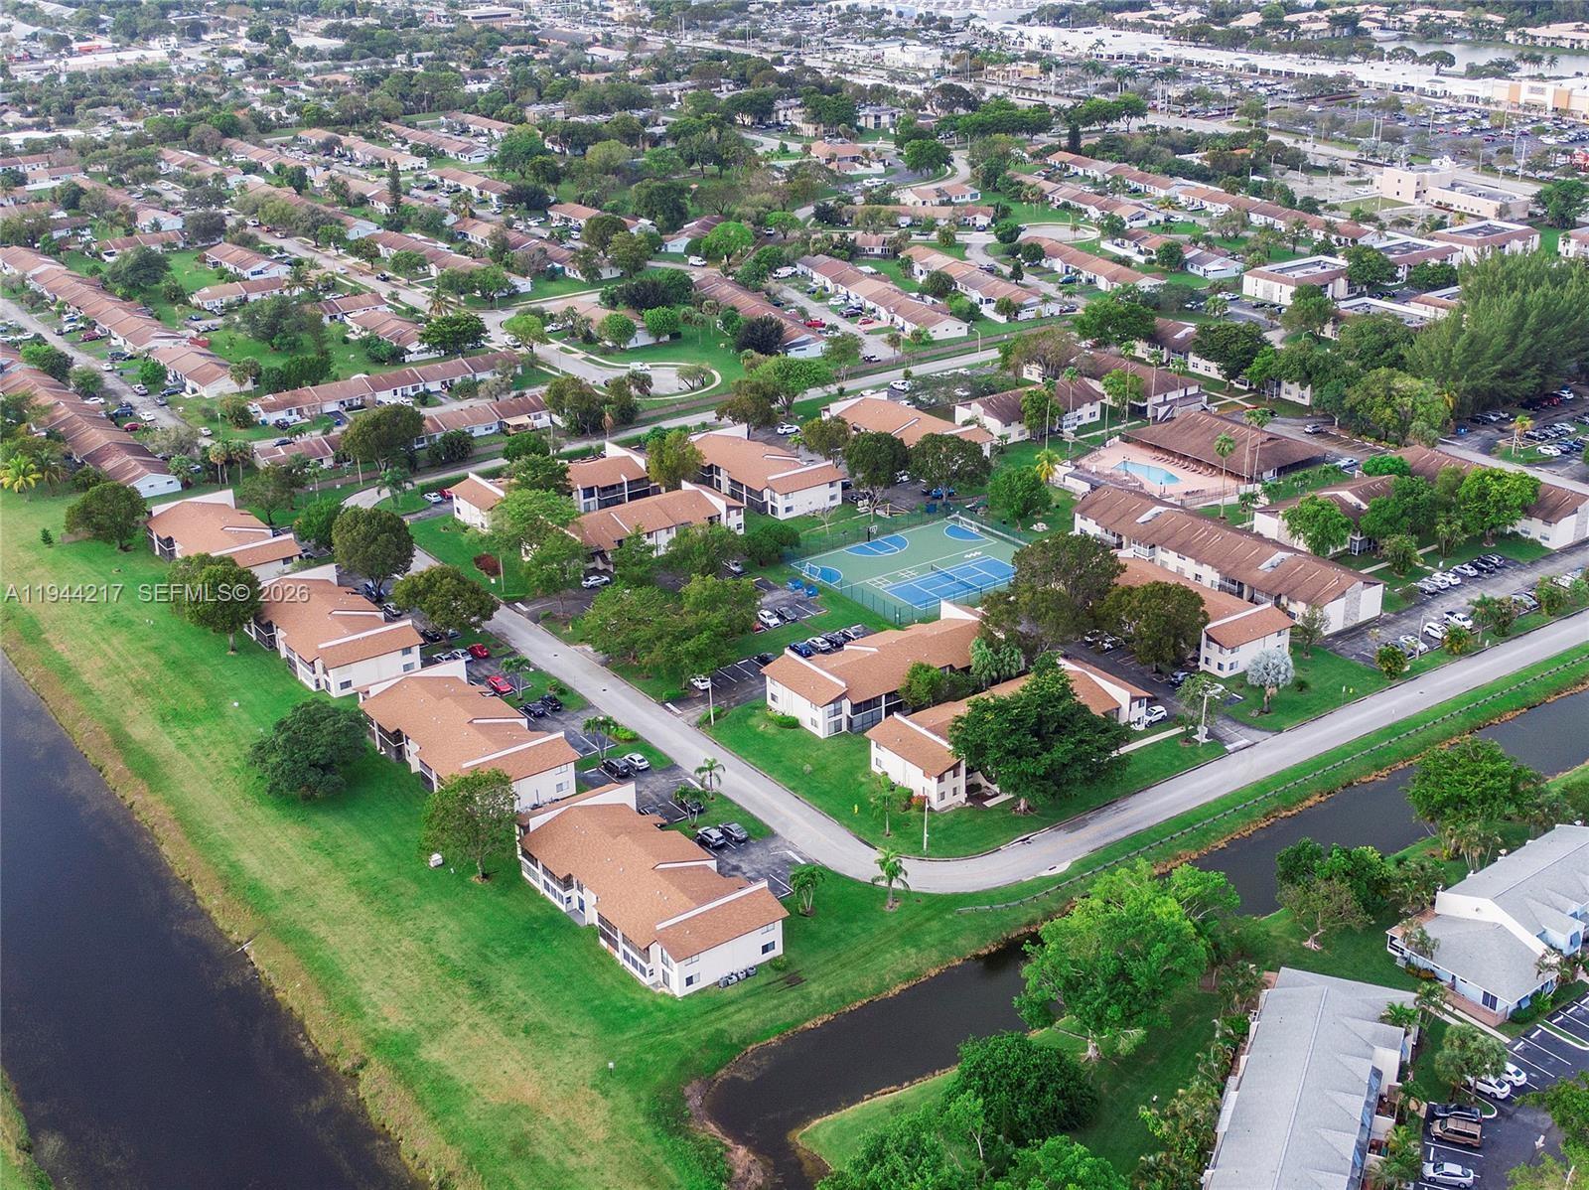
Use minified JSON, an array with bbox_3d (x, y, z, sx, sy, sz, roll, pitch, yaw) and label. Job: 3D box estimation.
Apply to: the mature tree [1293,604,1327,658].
[{"bbox_3d":[79.048,5.575,287.334,5.300,8.400,5.200,-2,23,0],"label":"mature tree"}]

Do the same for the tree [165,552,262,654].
[{"bbox_3d":[-91.595,2.578,301.553,13.200,14.800,13.200,-9,25,-17],"label":"tree"}]

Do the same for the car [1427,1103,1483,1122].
[{"bbox_3d":[68.152,53.719,193.182,4.650,1.480,1.850,6,25,16],"label":"car"}]

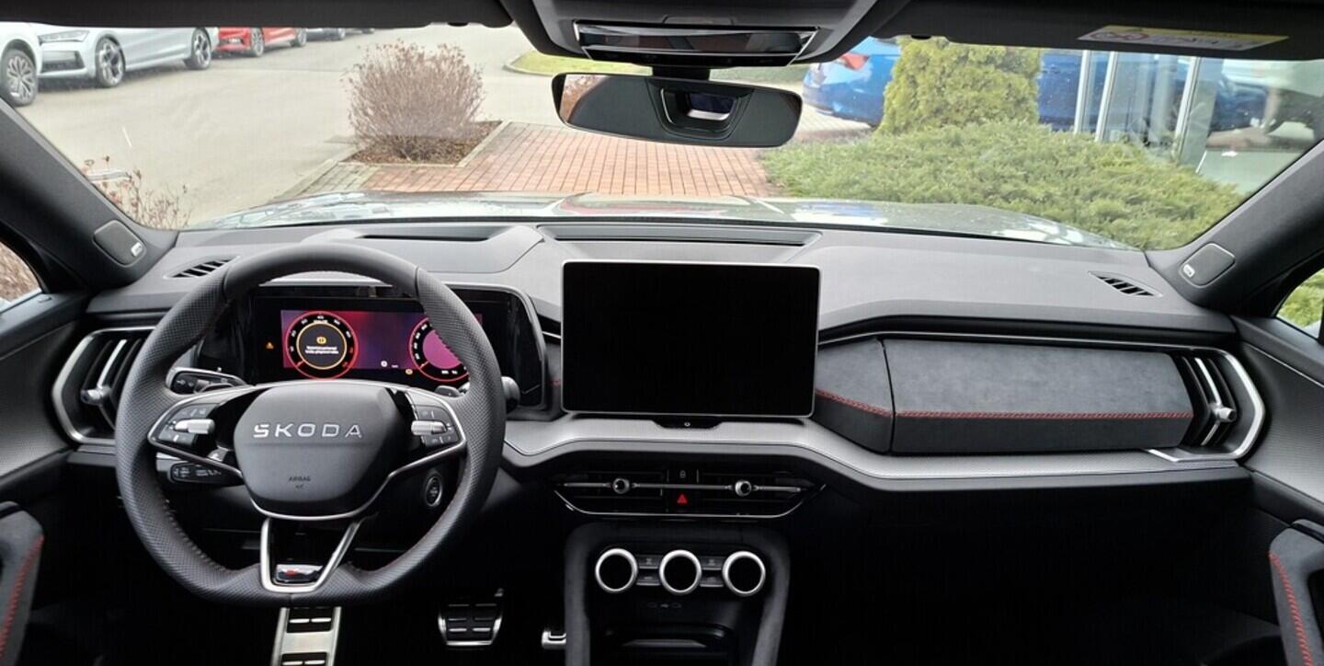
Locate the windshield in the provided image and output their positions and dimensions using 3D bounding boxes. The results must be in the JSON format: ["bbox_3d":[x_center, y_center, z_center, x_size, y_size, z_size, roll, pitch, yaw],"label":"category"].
[{"bbox_3d":[0.012,-0.186,1.031,1.400,0.160,0.770,1,-11,-2],"label":"windshield"}]

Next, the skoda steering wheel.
[{"bbox_3d":[-0.338,0.090,0.880,0.372,0.352,0.120,1,-5,-2],"label":"skoda steering wheel"}]

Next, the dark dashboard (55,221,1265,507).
[{"bbox_3d":[0.001,0.030,1.208,1.420,0.310,0.450,1,20,-2],"label":"dark dashboard"}]

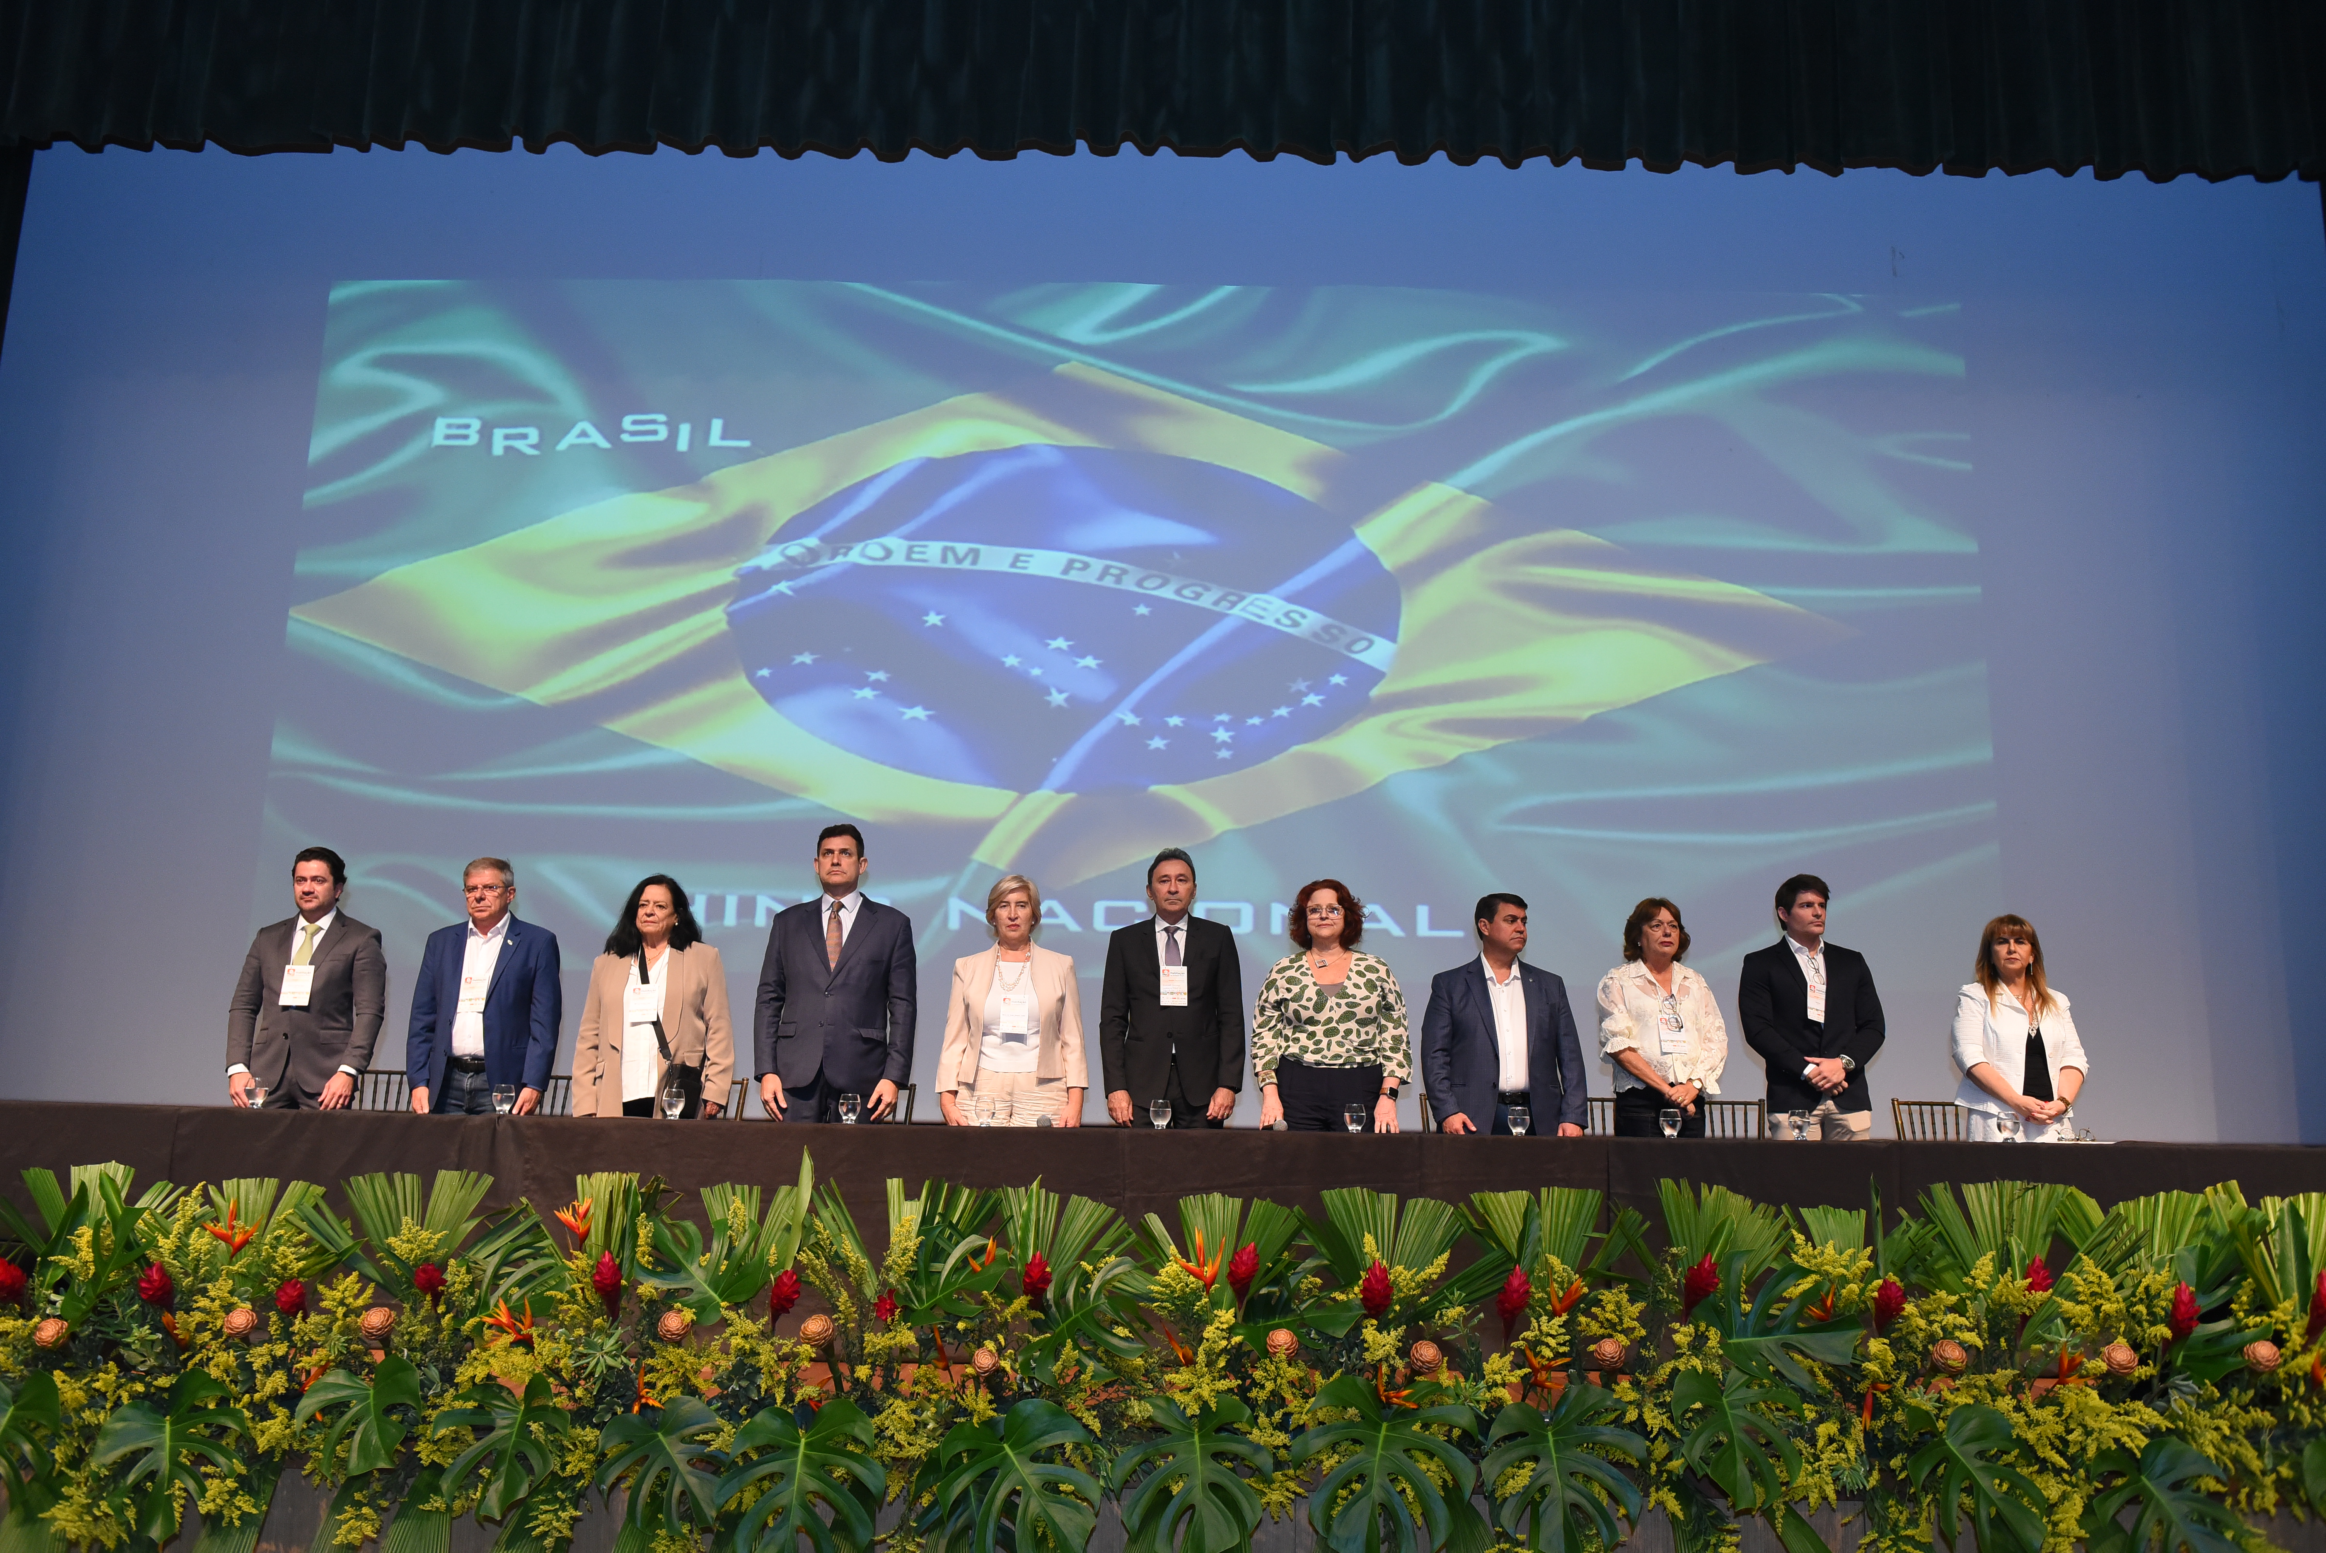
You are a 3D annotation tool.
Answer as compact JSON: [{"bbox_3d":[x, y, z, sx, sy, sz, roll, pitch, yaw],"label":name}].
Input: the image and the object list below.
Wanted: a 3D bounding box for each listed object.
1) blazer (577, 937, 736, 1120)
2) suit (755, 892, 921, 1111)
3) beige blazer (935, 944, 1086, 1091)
[{"bbox_3d":[-1.808,0.908,6.643,0.562,0.637,0.300,1,-11,3],"label":"blazer"},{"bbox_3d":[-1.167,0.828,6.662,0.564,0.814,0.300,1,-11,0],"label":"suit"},{"bbox_3d":[-0.538,0.849,6.610,0.520,0.530,0.300,2,-11,-3],"label":"beige blazer"}]

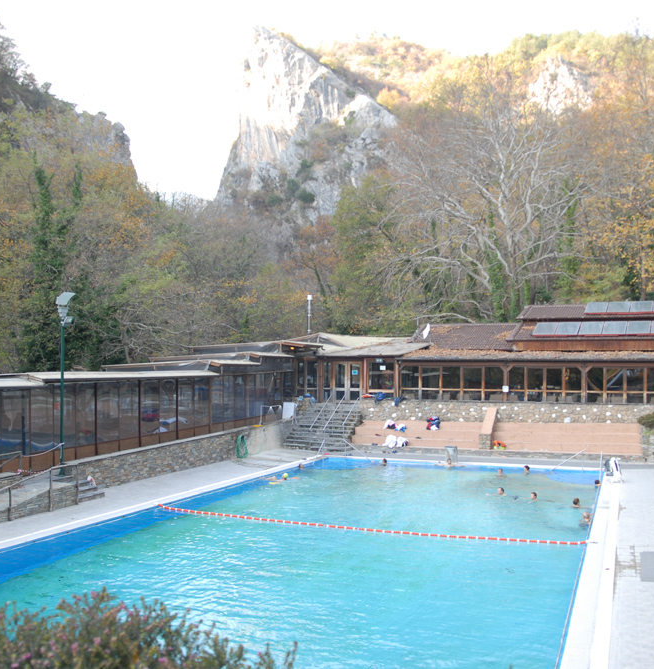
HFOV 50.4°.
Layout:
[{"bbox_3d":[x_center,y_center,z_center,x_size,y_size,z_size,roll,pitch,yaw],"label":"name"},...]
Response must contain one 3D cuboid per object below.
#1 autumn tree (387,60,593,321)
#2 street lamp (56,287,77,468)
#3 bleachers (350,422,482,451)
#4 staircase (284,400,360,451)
[{"bbox_3d":[13.407,-10.783,57.000,16.200,23.333,14.000,-1,-4,23],"label":"autumn tree"},{"bbox_3d":[-8.199,1.522,21.735,0.450,5.690,0.420,-1,-4,23],"label":"street lamp"},{"bbox_3d":[4.875,5.303,36.614,6.847,1.291,2.050,-2,-4,23],"label":"bleachers"},{"bbox_3d":[-0.093,5.050,39.011,3.500,2.350,3.900,-1,-4,23],"label":"staircase"}]

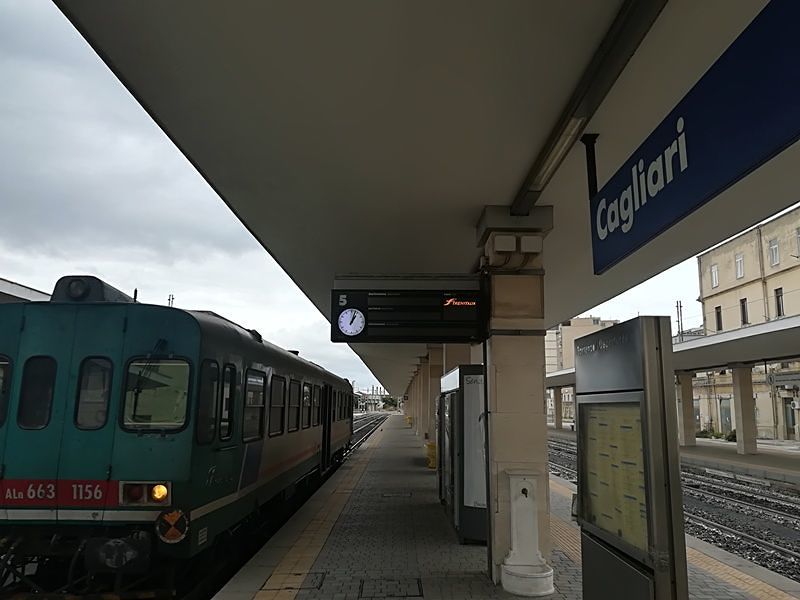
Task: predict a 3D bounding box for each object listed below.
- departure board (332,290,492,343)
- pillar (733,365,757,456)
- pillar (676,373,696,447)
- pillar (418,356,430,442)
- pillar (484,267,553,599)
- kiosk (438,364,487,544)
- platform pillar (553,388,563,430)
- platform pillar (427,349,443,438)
[{"bbox_3d":[0.084,0.187,6.626,1.678,0.590,0.197,1,-10,0],"label":"departure board"},{"bbox_3d":[14.086,4.506,24.717,0.550,3.588,0.550,1,-10,0],"label":"pillar"},{"bbox_3d":[14.076,5.372,29.605,0.550,3.588,0.550,1,-10,0],"label":"pillar"},{"bbox_3d":[1.208,4.487,25.767,0.550,3.686,0.550,1,-10,0],"label":"pillar"},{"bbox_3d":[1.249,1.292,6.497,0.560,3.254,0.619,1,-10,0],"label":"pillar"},{"bbox_3d":[1.205,2.334,9.642,0.840,2.298,3.499,1,-10,0],"label":"kiosk"},{"bbox_3d":[14.029,9.558,53.222,0.550,3.588,0.550,1,-10,0],"label":"platform pillar"},{"bbox_3d":[1.220,3.361,19.413,0.550,3.686,0.550,1,-10,0],"label":"platform pillar"}]

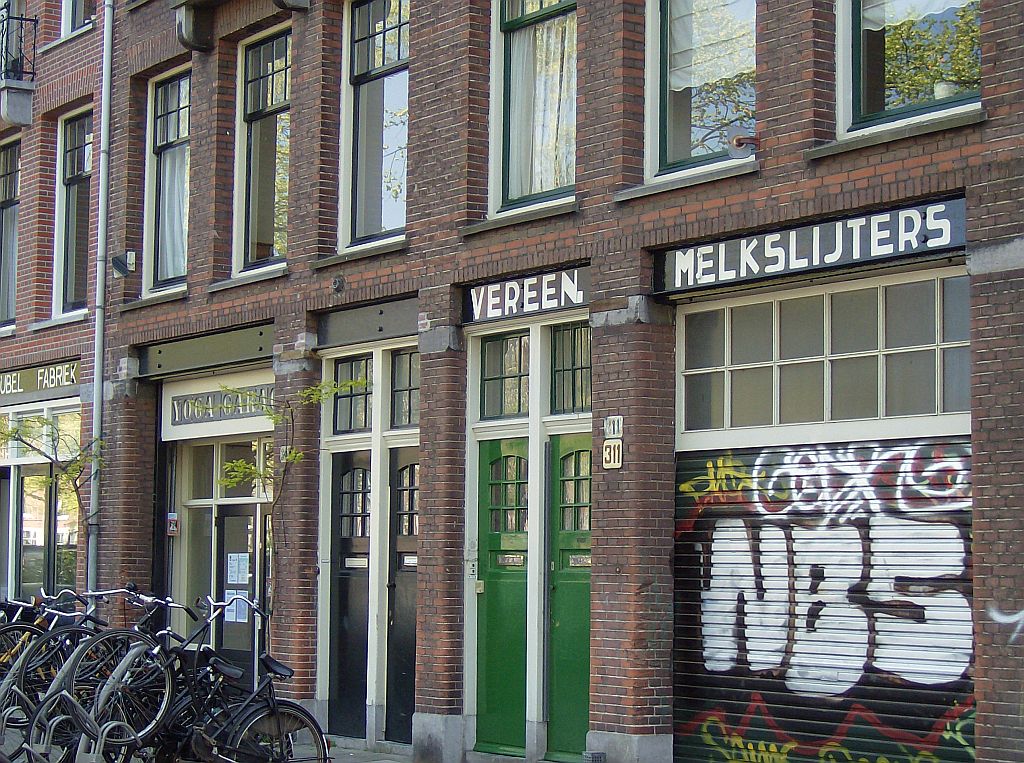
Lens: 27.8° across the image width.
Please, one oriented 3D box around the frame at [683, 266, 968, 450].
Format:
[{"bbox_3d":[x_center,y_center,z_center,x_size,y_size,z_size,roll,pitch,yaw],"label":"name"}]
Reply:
[{"bbox_3d":[2.000,-0.110,12.877,0.130,0.994,2.869,4,-6,-36],"label":"frame"}]

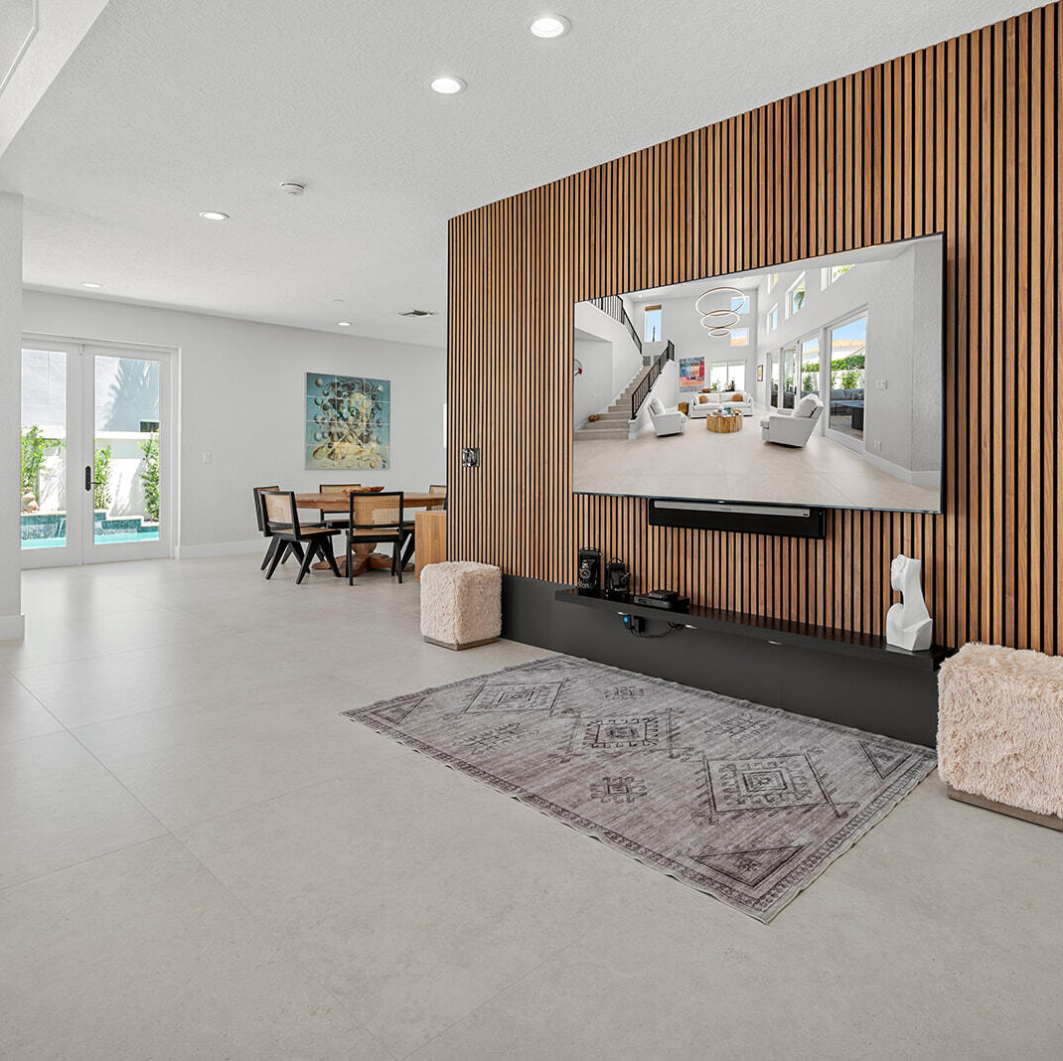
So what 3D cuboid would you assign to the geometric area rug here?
[{"bbox_3d":[0.385,0.870,3.055,2.080,0.015,1.500,4,6,44],"label":"geometric area rug"}]

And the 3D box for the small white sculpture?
[{"bbox_3d":[1.531,0.292,2.868,0.120,0.365,0.125,-2,5,-28],"label":"small white sculpture"}]

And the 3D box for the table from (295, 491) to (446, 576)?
[{"bbox_3d":[-1.709,0.035,7.457,1.850,0.770,1.250,-1,5,-16],"label":"table"}]

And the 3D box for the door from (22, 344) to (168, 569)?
[{"bbox_3d":[-4.879,-0.830,7.680,1.760,2.430,0.120,-4,6,-44],"label":"door"}]

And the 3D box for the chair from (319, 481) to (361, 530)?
[{"bbox_3d":[-2.163,-0.069,8.018,0.480,0.850,0.540,-1,5,-16],"label":"chair"}]

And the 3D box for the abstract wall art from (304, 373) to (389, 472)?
[{"bbox_3d":[-2.494,-1.479,9.620,1.220,1.240,0.040,-4,6,-42],"label":"abstract wall art"}]

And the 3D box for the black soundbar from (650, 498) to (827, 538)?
[{"bbox_3d":[0.958,-0.062,3.436,0.900,0.140,0.090,4,6,43],"label":"black soundbar"}]

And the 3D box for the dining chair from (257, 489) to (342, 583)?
[{"bbox_3d":[-2.259,0.049,6.895,0.480,0.850,0.550,3,5,35],"label":"dining chair"}]

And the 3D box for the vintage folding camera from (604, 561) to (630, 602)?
[{"bbox_3d":[0.472,0.275,3.870,0.100,0.220,0.130,-1,3,-19],"label":"vintage folding camera"}]

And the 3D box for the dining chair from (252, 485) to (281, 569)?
[{"bbox_3d":[-2.641,-0.034,7.684,0.540,0.850,0.480,0,5,-3],"label":"dining chair"}]

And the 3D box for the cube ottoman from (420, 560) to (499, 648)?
[{"bbox_3d":[-0.463,0.477,4.617,0.400,0.460,0.400,4,6,43],"label":"cube ottoman"}]

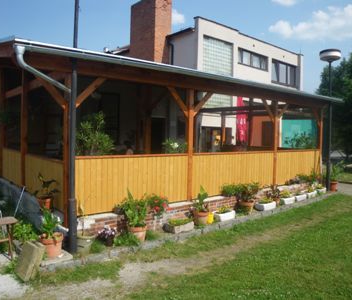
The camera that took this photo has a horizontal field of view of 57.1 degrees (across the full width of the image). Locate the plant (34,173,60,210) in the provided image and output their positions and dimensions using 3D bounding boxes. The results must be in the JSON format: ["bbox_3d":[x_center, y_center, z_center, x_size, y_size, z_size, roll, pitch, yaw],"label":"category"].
[{"bbox_3d":[-2.264,0.731,5.700,0.410,0.620,0.410,-1,3,-40],"label":"plant"}]

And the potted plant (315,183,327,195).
[{"bbox_3d":[4.186,1.124,9.373,0.440,0.270,0.240,-1,4,-39],"label":"potted plant"}]

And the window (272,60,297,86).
[{"bbox_3d":[7.075,-4.868,20.893,2.887,1.420,0.120,-1,3,-39],"label":"window"}]

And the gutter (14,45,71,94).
[{"bbox_3d":[-1.807,-1.083,4.379,0.120,0.520,0.900,3,3,26],"label":"gutter"}]

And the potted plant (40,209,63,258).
[{"bbox_3d":[-1.797,1.186,4.650,0.340,0.690,0.340,-1,3,-40],"label":"potted plant"}]

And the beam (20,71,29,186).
[{"bbox_3d":[-3.512,-0.487,7.500,0.120,2.650,0.120,-1,3,-40],"label":"beam"}]

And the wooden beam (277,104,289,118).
[{"bbox_3d":[2.721,-0.986,8.273,0.096,0.096,0.552,4,47,52],"label":"wooden beam"}]

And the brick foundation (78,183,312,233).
[{"bbox_3d":[1.416,1.237,8.001,8.400,0.370,0.300,-1,3,-40],"label":"brick foundation"}]

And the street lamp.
[{"bbox_3d":[4.836,-0.960,10.179,0.694,4.410,0.694,-1,3,-39],"label":"street lamp"}]

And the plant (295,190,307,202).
[{"bbox_3d":[3.264,1.211,8.427,0.518,0.274,0.182,-1,3,-38],"label":"plant"}]

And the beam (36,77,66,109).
[{"bbox_3d":[-1.959,-0.941,5.030,0.100,0.680,0.100,4,48,50],"label":"beam"}]

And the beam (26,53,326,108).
[{"bbox_3d":[1.341,-1.423,7.742,9.286,0.220,0.160,-1,3,-39],"label":"beam"}]

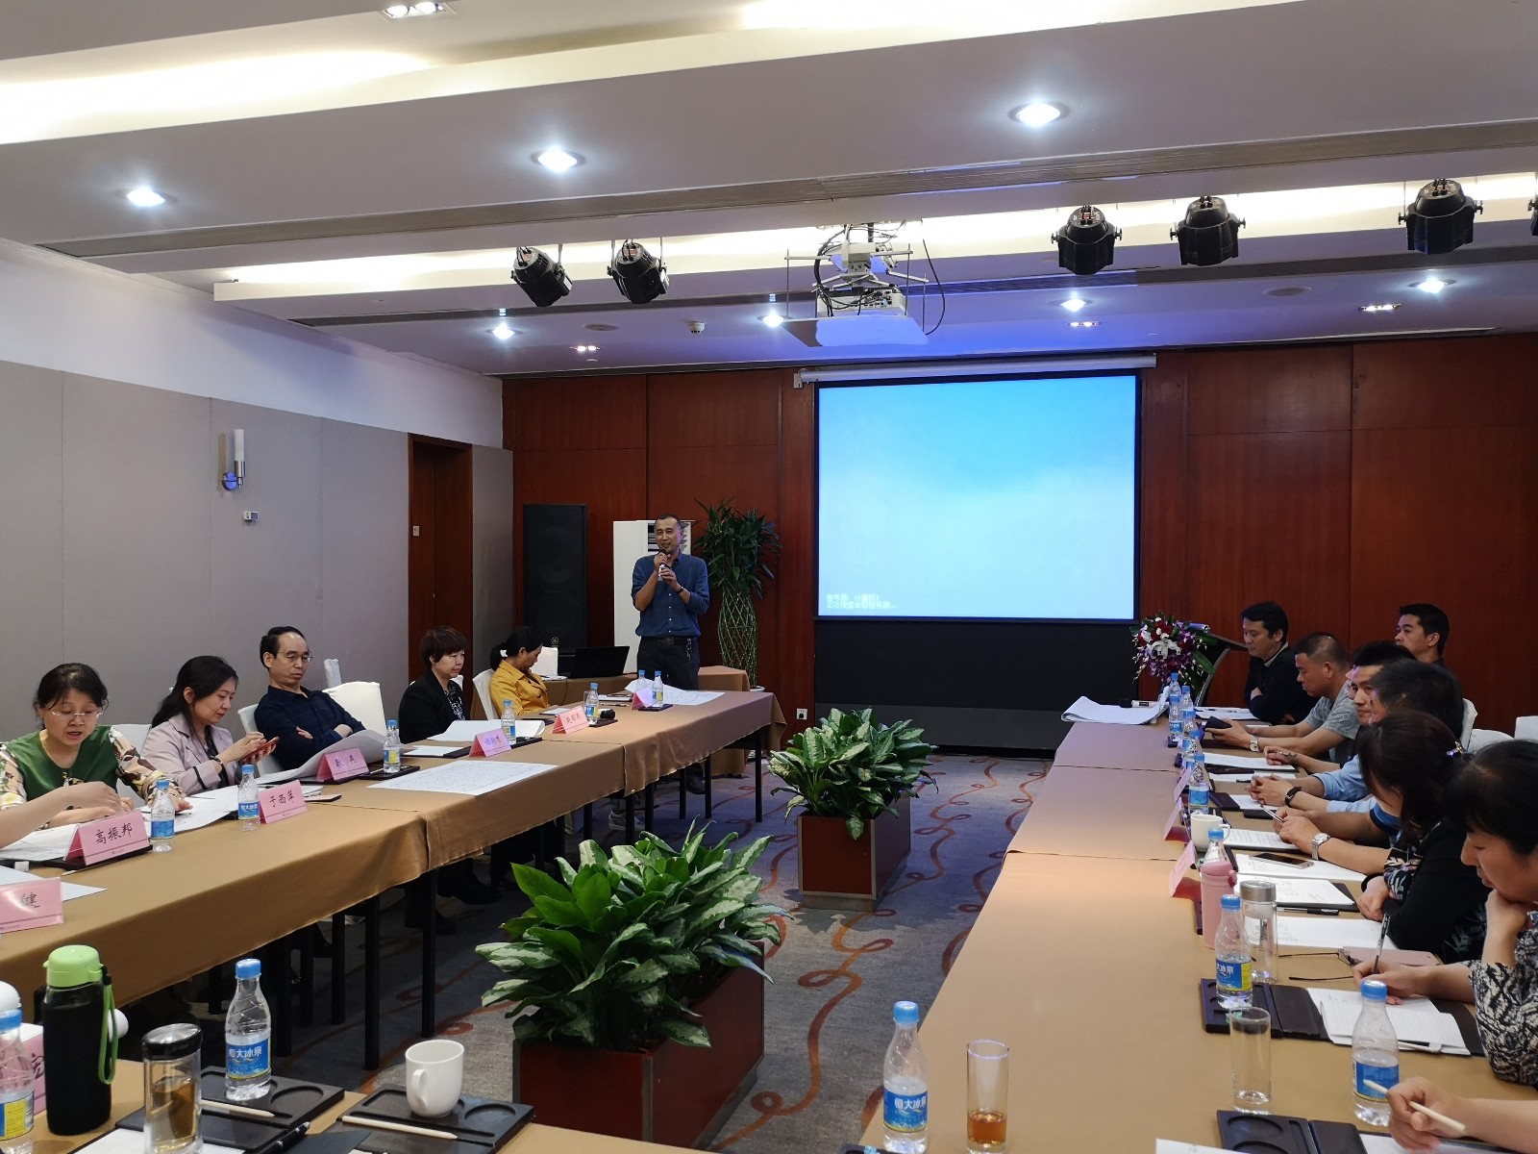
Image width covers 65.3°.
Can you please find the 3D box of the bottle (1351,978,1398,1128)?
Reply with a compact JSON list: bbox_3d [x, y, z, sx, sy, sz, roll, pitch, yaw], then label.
[{"bbox_3d":[0.865,0.675,1.707,0.062,0.192,0.062,1,1,17],"label":"bottle"}]

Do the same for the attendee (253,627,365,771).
[{"bbox_3d":[-1.780,0.827,4.880,0.780,1.240,0.550,1,1,37],"label":"attendee"}]

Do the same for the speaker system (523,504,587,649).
[{"bbox_3d":[-1.720,0.019,9.650,0.500,1.180,0.480,0,1,-5],"label":"speaker system"}]

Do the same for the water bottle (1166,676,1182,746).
[{"bbox_3d":[1.800,0.625,5.306,0.062,0.197,0.062,1,1,17],"label":"water bottle"}]

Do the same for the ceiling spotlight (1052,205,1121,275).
[{"bbox_3d":[1.462,-1.551,5.520,0.310,0.270,0.270,0,-40,15],"label":"ceiling spotlight"}]

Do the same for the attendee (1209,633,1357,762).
[{"bbox_3d":[2.245,0.832,4.977,0.820,1.220,0.500,1,1,18],"label":"attendee"}]

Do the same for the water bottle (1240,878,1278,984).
[{"bbox_3d":[0.899,0.647,2.191,0.062,0.177,0.062,1,1,18],"label":"water bottle"}]

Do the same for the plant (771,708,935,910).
[{"bbox_3d":[0.404,1.026,5.543,0.590,0.840,1.000,1,1,17],"label":"plant"}]

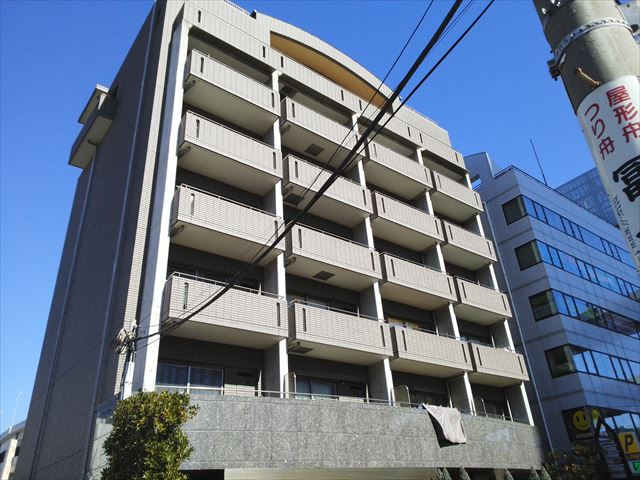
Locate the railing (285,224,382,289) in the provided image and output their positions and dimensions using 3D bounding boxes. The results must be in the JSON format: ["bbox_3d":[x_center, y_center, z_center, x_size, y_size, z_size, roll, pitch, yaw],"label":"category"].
[{"bbox_3d":[0.315,0.758,18.791,4.200,1.210,1.370,18,-36,-34],"label":"railing"}]

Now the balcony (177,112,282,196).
[{"bbox_3d":[-3.279,-2.948,17.769,3.758,1.210,1.370,18,-36,-34],"label":"balcony"}]

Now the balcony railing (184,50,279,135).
[{"bbox_3d":[-3.465,-5.554,19.209,3.758,1.210,1.370,18,-36,-34],"label":"balcony railing"}]

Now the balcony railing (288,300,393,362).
[{"bbox_3d":[0.521,3.308,17.235,4.150,1.290,1.280,18,-36,-33],"label":"balcony railing"}]

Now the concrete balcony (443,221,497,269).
[{"bbox_3d":[7.061,0.341,24.992,3.717,1.290,1.280,18,-36,-33],"label":"concrete balcony"}]

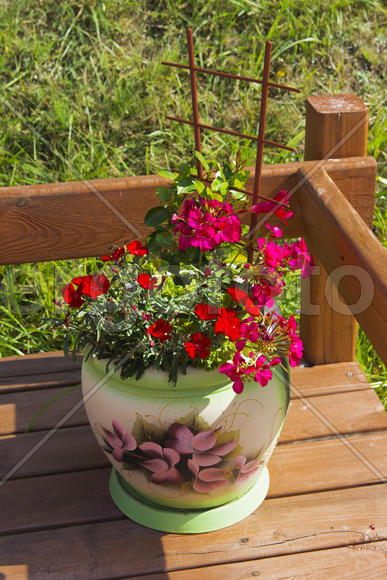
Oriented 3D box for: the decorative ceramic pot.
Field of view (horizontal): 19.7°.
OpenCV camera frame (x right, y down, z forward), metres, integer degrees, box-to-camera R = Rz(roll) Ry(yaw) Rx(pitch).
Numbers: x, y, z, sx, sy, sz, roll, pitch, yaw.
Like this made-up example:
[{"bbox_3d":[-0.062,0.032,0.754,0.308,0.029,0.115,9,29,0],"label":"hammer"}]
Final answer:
[{"bbox_3d":[-0.009,0.181,1.761,0.316,0.301,0.316,-1,27,1],"label":"decorative ceramic pot"}]

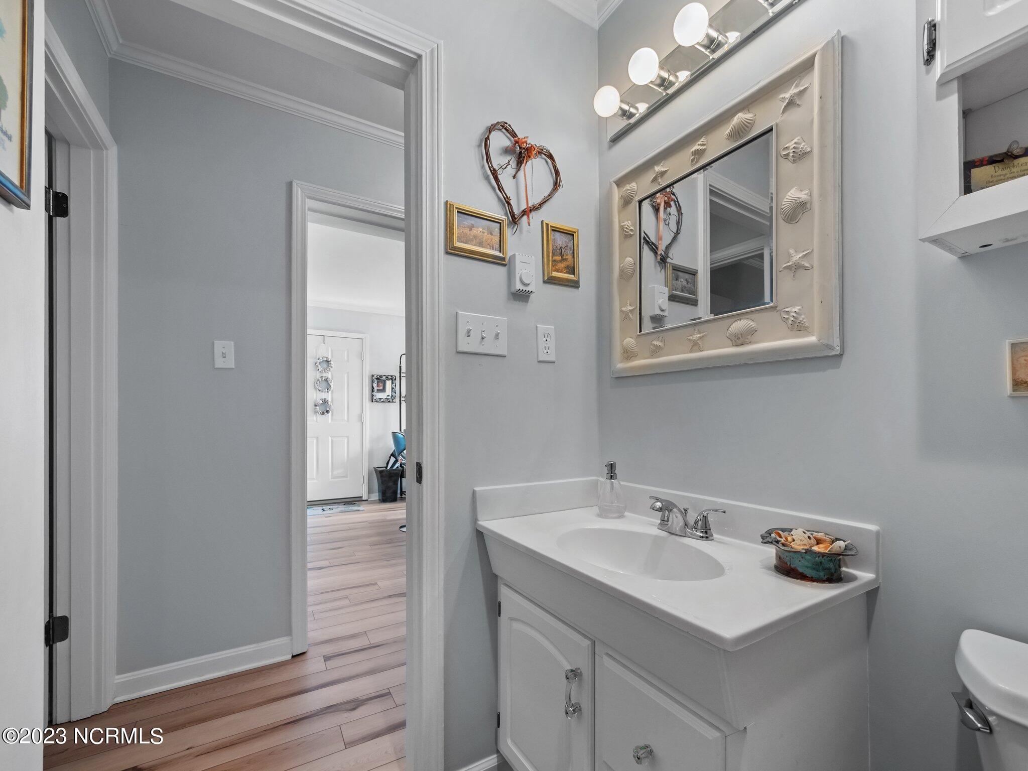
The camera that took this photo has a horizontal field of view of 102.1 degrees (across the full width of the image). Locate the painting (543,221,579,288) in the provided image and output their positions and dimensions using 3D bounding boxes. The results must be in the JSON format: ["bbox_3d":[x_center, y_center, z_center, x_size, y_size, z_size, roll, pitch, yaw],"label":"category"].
[{"bbox_3d":[0.152,-0.423,1.340,0.140,0.192,0.020,1,-1,-29],"label":"painting"}]

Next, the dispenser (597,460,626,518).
[{"bbox_3d":[0.302,0.314,1.275,0.083,0.164,0.083,-1,-2,37],"label":"dispenser"}]

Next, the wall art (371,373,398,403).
[{"bbox_3d":[-1.716,0.045,5.520,0.312,0.352,0.030,1,-3,-31],"label":"wall art"}]

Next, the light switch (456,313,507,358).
[{"bbox_3d":[-0.093,-0.148,1.207,0.162,0.115,0.020,1,-1,-29],"label":"light switch"}]

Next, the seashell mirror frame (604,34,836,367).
[{"bbox_3d":[0.477,-0.365,1.086,0.040,0.642,0.618,1,-3,-31],"label":"seashell mirror frame"}]

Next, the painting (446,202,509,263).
[{"bbox_3d":[-0.103,-0.432,1.191,0.192,0.147,0.022,1,-3,-31],"label":"painting"}]

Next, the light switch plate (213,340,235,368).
[{"bbox_3d":[-1.209,-0.127,1.735,0.071,0.115,0.018,1,-1,-29],"label":"light switch plate"}]

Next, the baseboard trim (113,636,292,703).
[{"bbox_3d":[-1.238,1.138,1.690,0.590,0.102,0.020,1,-1,-29],"label":"baseboard trim"}]

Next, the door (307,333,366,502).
[{"bbox_3d":[-2.385,0.406,5.235,0.920,2.050,0.050,1,-3,-31],"label":"door"}]

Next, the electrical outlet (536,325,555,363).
[{"bbox_3d":[0.103,-0.130,1.310,0.070,0.115,0.010,1,-3,-31],"label":"electrical outlet"}]

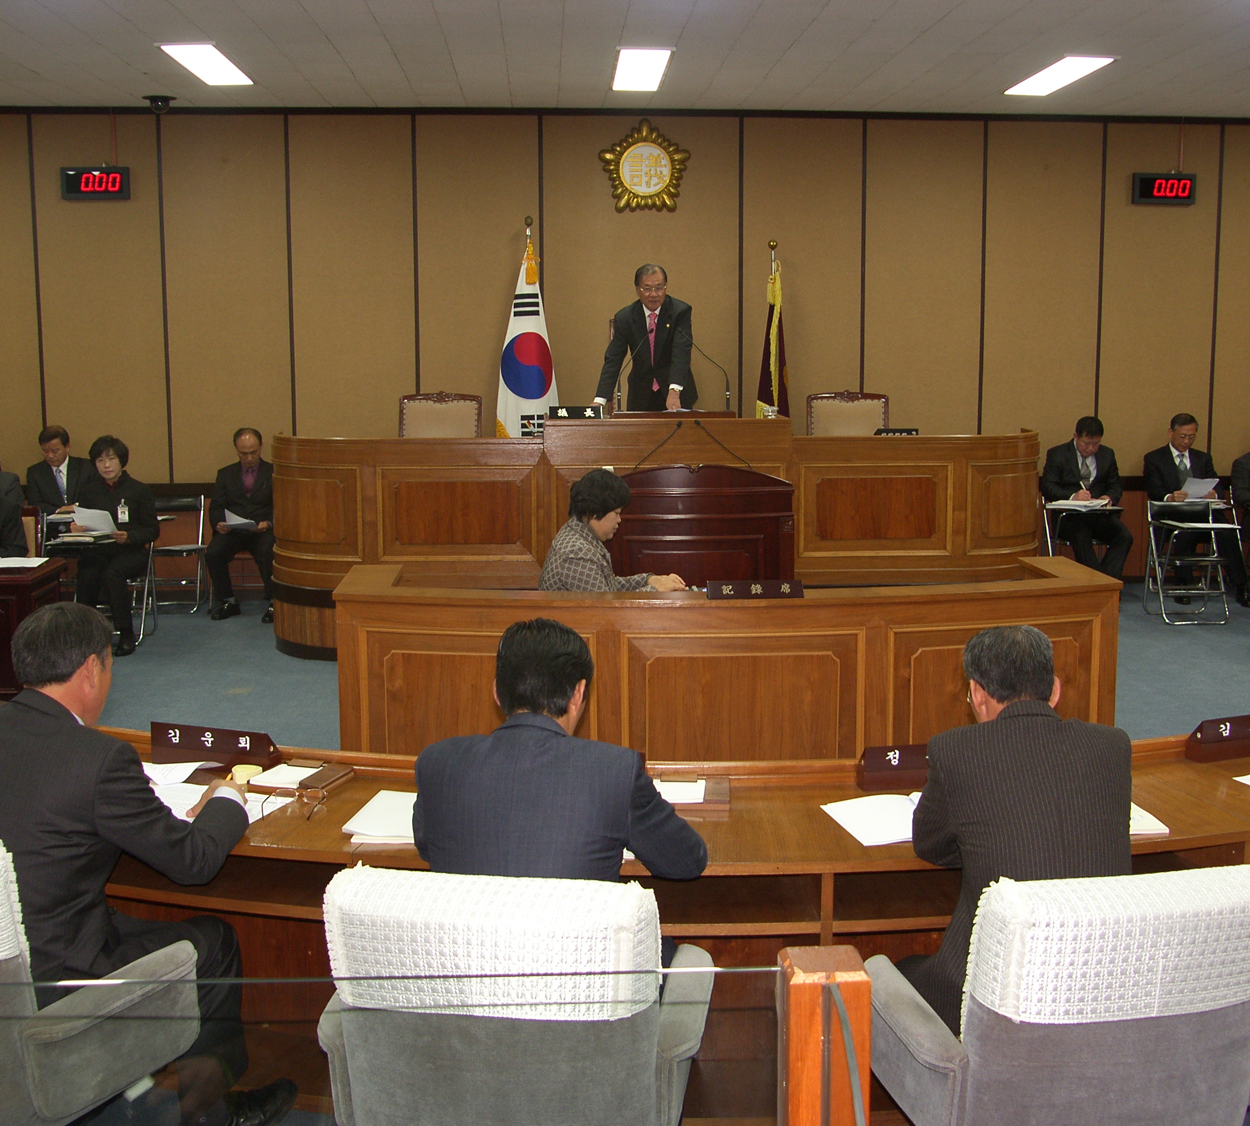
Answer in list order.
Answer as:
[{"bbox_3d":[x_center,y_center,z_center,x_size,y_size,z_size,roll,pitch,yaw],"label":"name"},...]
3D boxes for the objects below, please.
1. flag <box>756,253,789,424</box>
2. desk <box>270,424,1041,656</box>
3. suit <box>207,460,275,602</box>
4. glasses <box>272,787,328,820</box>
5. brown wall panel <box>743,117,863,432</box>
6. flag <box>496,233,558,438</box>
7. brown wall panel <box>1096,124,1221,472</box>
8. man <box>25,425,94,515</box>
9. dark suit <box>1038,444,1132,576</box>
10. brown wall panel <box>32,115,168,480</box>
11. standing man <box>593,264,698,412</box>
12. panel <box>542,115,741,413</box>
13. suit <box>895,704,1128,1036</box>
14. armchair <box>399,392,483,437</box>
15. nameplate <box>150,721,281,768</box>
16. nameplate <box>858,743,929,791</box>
[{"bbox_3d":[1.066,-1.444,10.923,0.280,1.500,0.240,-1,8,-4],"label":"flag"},{"bbox_3d":[0.239,-0.183,9.169,4.780,1.390,0.850,-1,8,-3],"label":"desk"},{"bbox_3d":[-2.552,-0.240,10.180,0.530,0.950,0.660,-1,8,-6],"label":"suit"},{"bbox_3d":[-0.756,0.551,3.487,0.137,0.040,0.140,0,8,4],"label":"glasses"},{"bbox_3d":[1.290,-1.908,11.081,0.868,2.590,0.050,-1,8,-3],"label":"brown wall panel"},{"bbox_3d":[-0.662,-1.335,10.243,0.470,1.720,0.280,-1,8,-3],"label":"flag"},{"bbox_3d":[3.790,-1.851,10.793,0.822,2.475,0.050,-1,8,-3],"label":"brown wall panel"},{"bbox_3d":[-3.865,-0.296,10.390,0.550,1.290,0.760,-1,8,-3],"label":"man"},{"bbox_3d":[3.263,-0.319,10.805,0.620,1.070,0.680,-1,8,-8],"label":"dark suit"},{"bbox_3d":[-3.724,-1.863,10.807,0.854,2.590,0.050,-1,8,-3],"label":"brown wall panel"},{"bbox_3d":[0.120,-0.935,8.930,0.600,1.620,0.600,-1,8,-3],"label":"standing man"},{"bbox_3d":[0.122,-1.913,11.095,1.428,2.627,0.050,-1,8,-4],"label":"panel"},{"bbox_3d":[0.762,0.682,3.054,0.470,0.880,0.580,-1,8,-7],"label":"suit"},{"bbox_3d":[-1.203,-0.553,9.950,0.620,1.090,0.660,-1,8,-4],"label":"armchair"},{"bbox_3d":[-1.051,0.469,3.828,0.335,0.110,0.085,2,8,17],"label":"nameplate"},{"bbox_3d":[0.716,0.486,3.662,0.335,0.100,0.080,-1,8,-8],"label":"nameplate"}]

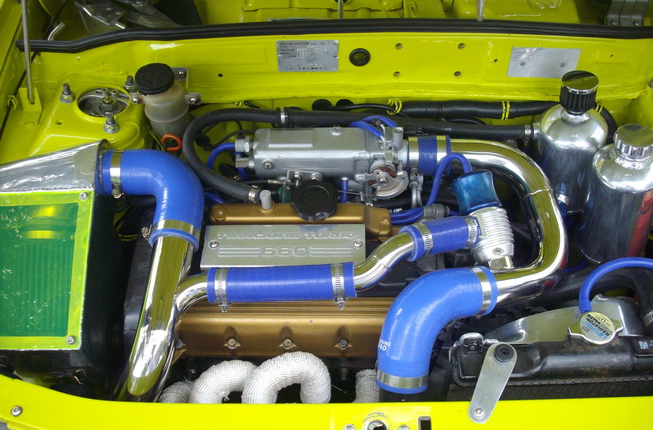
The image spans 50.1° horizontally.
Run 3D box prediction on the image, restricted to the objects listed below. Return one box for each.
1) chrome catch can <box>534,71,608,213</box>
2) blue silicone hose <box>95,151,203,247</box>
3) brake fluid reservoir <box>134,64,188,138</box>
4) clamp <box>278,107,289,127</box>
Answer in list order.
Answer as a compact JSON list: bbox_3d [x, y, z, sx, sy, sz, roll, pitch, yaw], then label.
[{"bbox_3d":[0.381,-0.117,1.080,0.107,0.207,0.104,0,45,0],"label":"chrome catch can"},{"bbox_3d":[-0.220,-0.006,0.881,0.147,0.072,0.143,0,45,0],"label":"blue silicone hose"},{"bbox_3d":[-0.258,-0.181,1.090,0.067,0.106,0.067,0,45,0],"label":"brake fluid reservoir"},{"bbox_3d":[-0.065,-0.148,1.046,0.013,0.029,0.029,0,45,0],"label":"clamp"}]

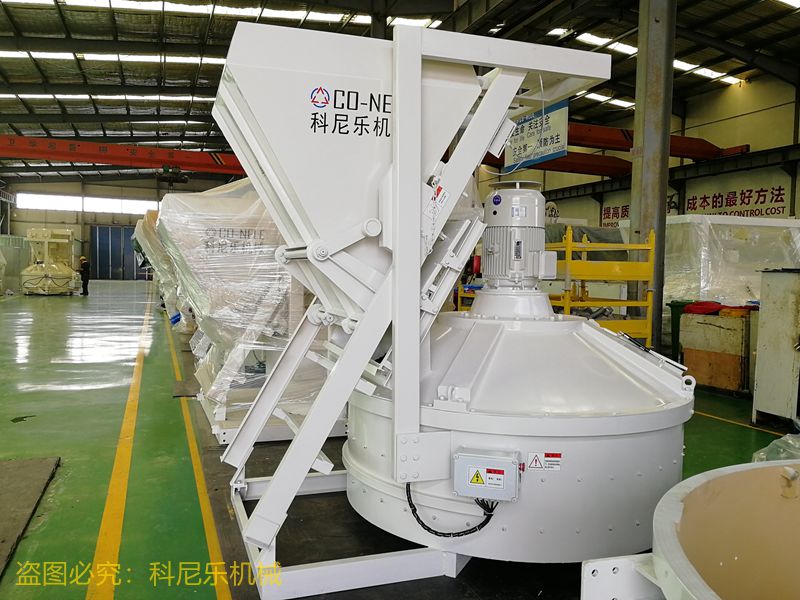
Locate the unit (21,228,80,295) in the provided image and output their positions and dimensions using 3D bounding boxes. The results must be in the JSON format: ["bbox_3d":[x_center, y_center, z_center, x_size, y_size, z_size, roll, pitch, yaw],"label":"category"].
[{"bbox_3d":[-15.999,-1.757,28.564,2.500,2.950,2.500,0,3,-25],"label":"unit"}]

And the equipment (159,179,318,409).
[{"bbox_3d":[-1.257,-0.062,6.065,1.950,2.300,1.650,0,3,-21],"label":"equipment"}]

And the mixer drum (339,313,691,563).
[{"bbox_3d":[0.685,0.640,3.946,2.130,1.118,2.130,1,3,0],"label":"mixer drum"}]

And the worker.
[{"bbox_3d":[-13.995,-1.084,27.697,0.480,1.760,0.500,0,3,-21],"label":"worker"}]

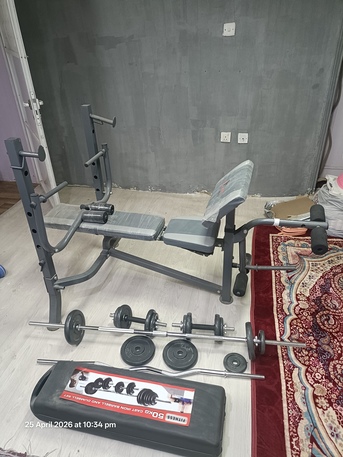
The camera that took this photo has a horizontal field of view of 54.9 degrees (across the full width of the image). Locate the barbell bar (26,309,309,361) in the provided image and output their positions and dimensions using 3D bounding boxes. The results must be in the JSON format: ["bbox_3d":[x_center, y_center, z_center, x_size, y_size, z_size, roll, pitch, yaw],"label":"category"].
[{"bbox_3d":[-0.059,0.561,1.763,1.501,0.186,0.186,2,31,7],"label":"barbell bar"}]

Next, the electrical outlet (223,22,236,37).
[{"bbox_3d":[0.463,-1.575,2.616,0.088,0.088,0.012,4,32,10],"label":"electrical outlet"}]

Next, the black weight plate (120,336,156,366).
[{"bbox_3d":[-0.177,0.656,1.773,0.180,0.022,0.180,-2,31,1],"label":"black weight plate"}]

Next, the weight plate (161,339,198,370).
[{"bbox_3d":[0.050,0.666,1.742,0.183,0.022,0.183,-2,31,1],"label":"weight plate"}]

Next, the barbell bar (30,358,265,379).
[{"bbox_3d":[-0.124,0.711,1.655,1.167,0.042,0.085,1,31,6],"label":"barbell bar"}]

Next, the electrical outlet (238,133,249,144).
[{"bbox_3d":[0.662,-0.823,3.032,0.088,0.088,0.012,4,32,10],"label":"electrical outlet"}]

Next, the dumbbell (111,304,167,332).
[{"bbox_3d":[-0.190,0.523,1.887,0.346,0.135,0.135,6,32,14],"label":"dumbbell"}]

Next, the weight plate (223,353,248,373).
[{"bbox_3d":[0.329,0.687,1.691,0.117,0.020,0.117,-2,31,1],"label":"weight plate"}]

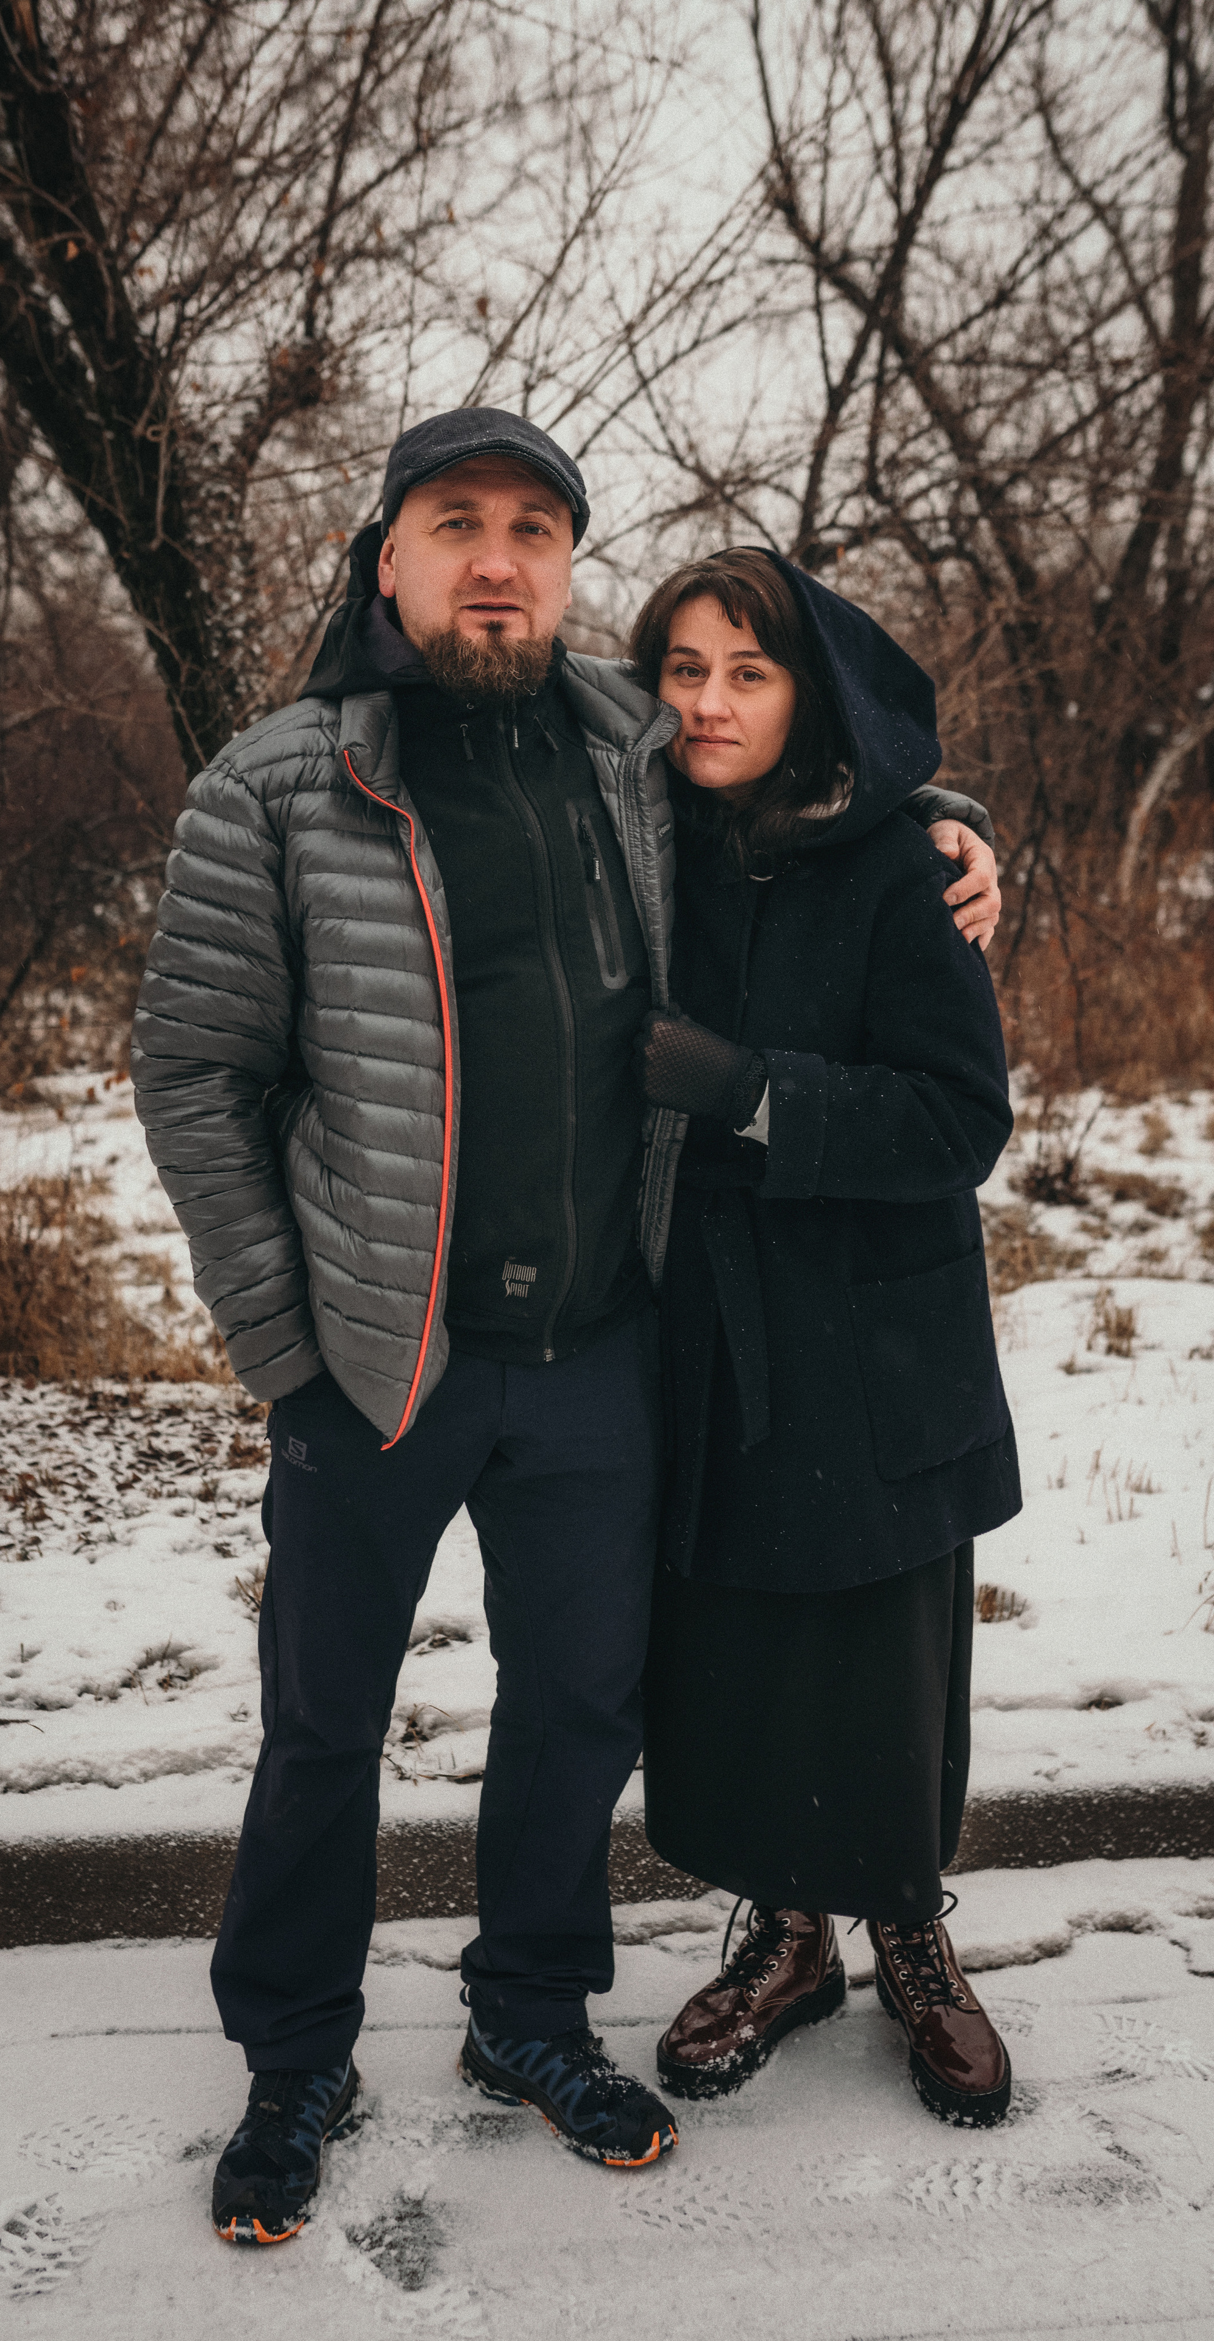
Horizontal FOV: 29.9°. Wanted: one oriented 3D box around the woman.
[{"bbox_3d":[0.230,0.168,2.502,0.480,1.666,0.400,2,6,23],"label":"woman"}]

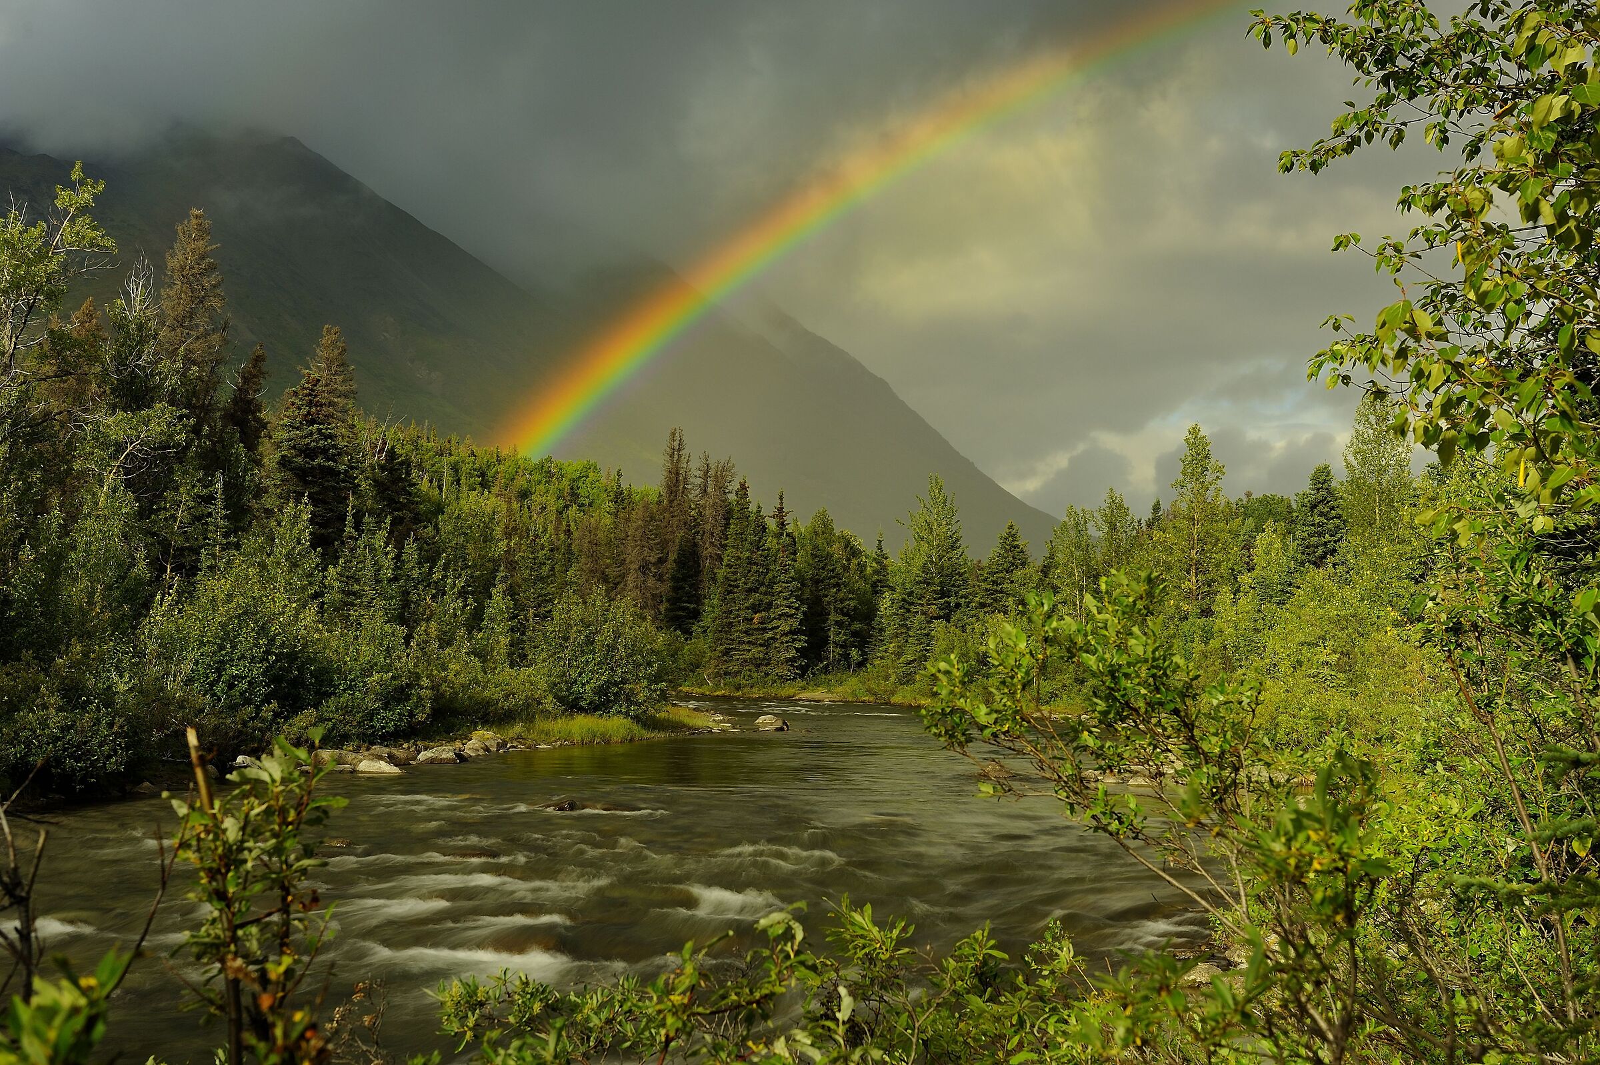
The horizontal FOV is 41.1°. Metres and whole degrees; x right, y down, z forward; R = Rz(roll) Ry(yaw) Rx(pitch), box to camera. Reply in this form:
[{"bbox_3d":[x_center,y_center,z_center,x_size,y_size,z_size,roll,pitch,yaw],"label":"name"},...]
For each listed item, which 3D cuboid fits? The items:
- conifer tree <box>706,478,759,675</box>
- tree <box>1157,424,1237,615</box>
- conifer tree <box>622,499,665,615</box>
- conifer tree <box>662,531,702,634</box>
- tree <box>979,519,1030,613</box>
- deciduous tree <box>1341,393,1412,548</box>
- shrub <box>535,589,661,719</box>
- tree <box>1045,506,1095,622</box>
[{"bbox_3d":[-2.570,1.830,82.000,2.310,7.740,2.310,0,-1,0],"label":"conifer tree"},{"bbox_3d":[12.230,0.700,66.000,2.440,8.080,2.440,0,-1,0],"label":"tree"},{"bbox_3d":[-5.930,2.090,80.000,1.880,6.660,1.880,0,-1,0],"label":"conifer tree"},{"bbox_3d":[-4.630,2.760,84.000,1.820,5.560,1.820,0,-1,0],"label":"conifer tree"},{"bbox_3d":[8.050,2.510,83.000,2.730,5.930,2.730,0,-1,0],"label":"tree"},{"bbox_3d":[16.780,0.290,62.000,2.180,8.680,2.180,0,-1,0],"label":"deciduous tree"},{"bbox_3d":[-5.290,3.180,56.000,3.450,3.380,3.450,0,-1,0],"label":"shrub"},{"bbox_3d":[9.480,2.110,75.000,1.930,6.110,1.930,0,-1,0],"label":"tree"}]

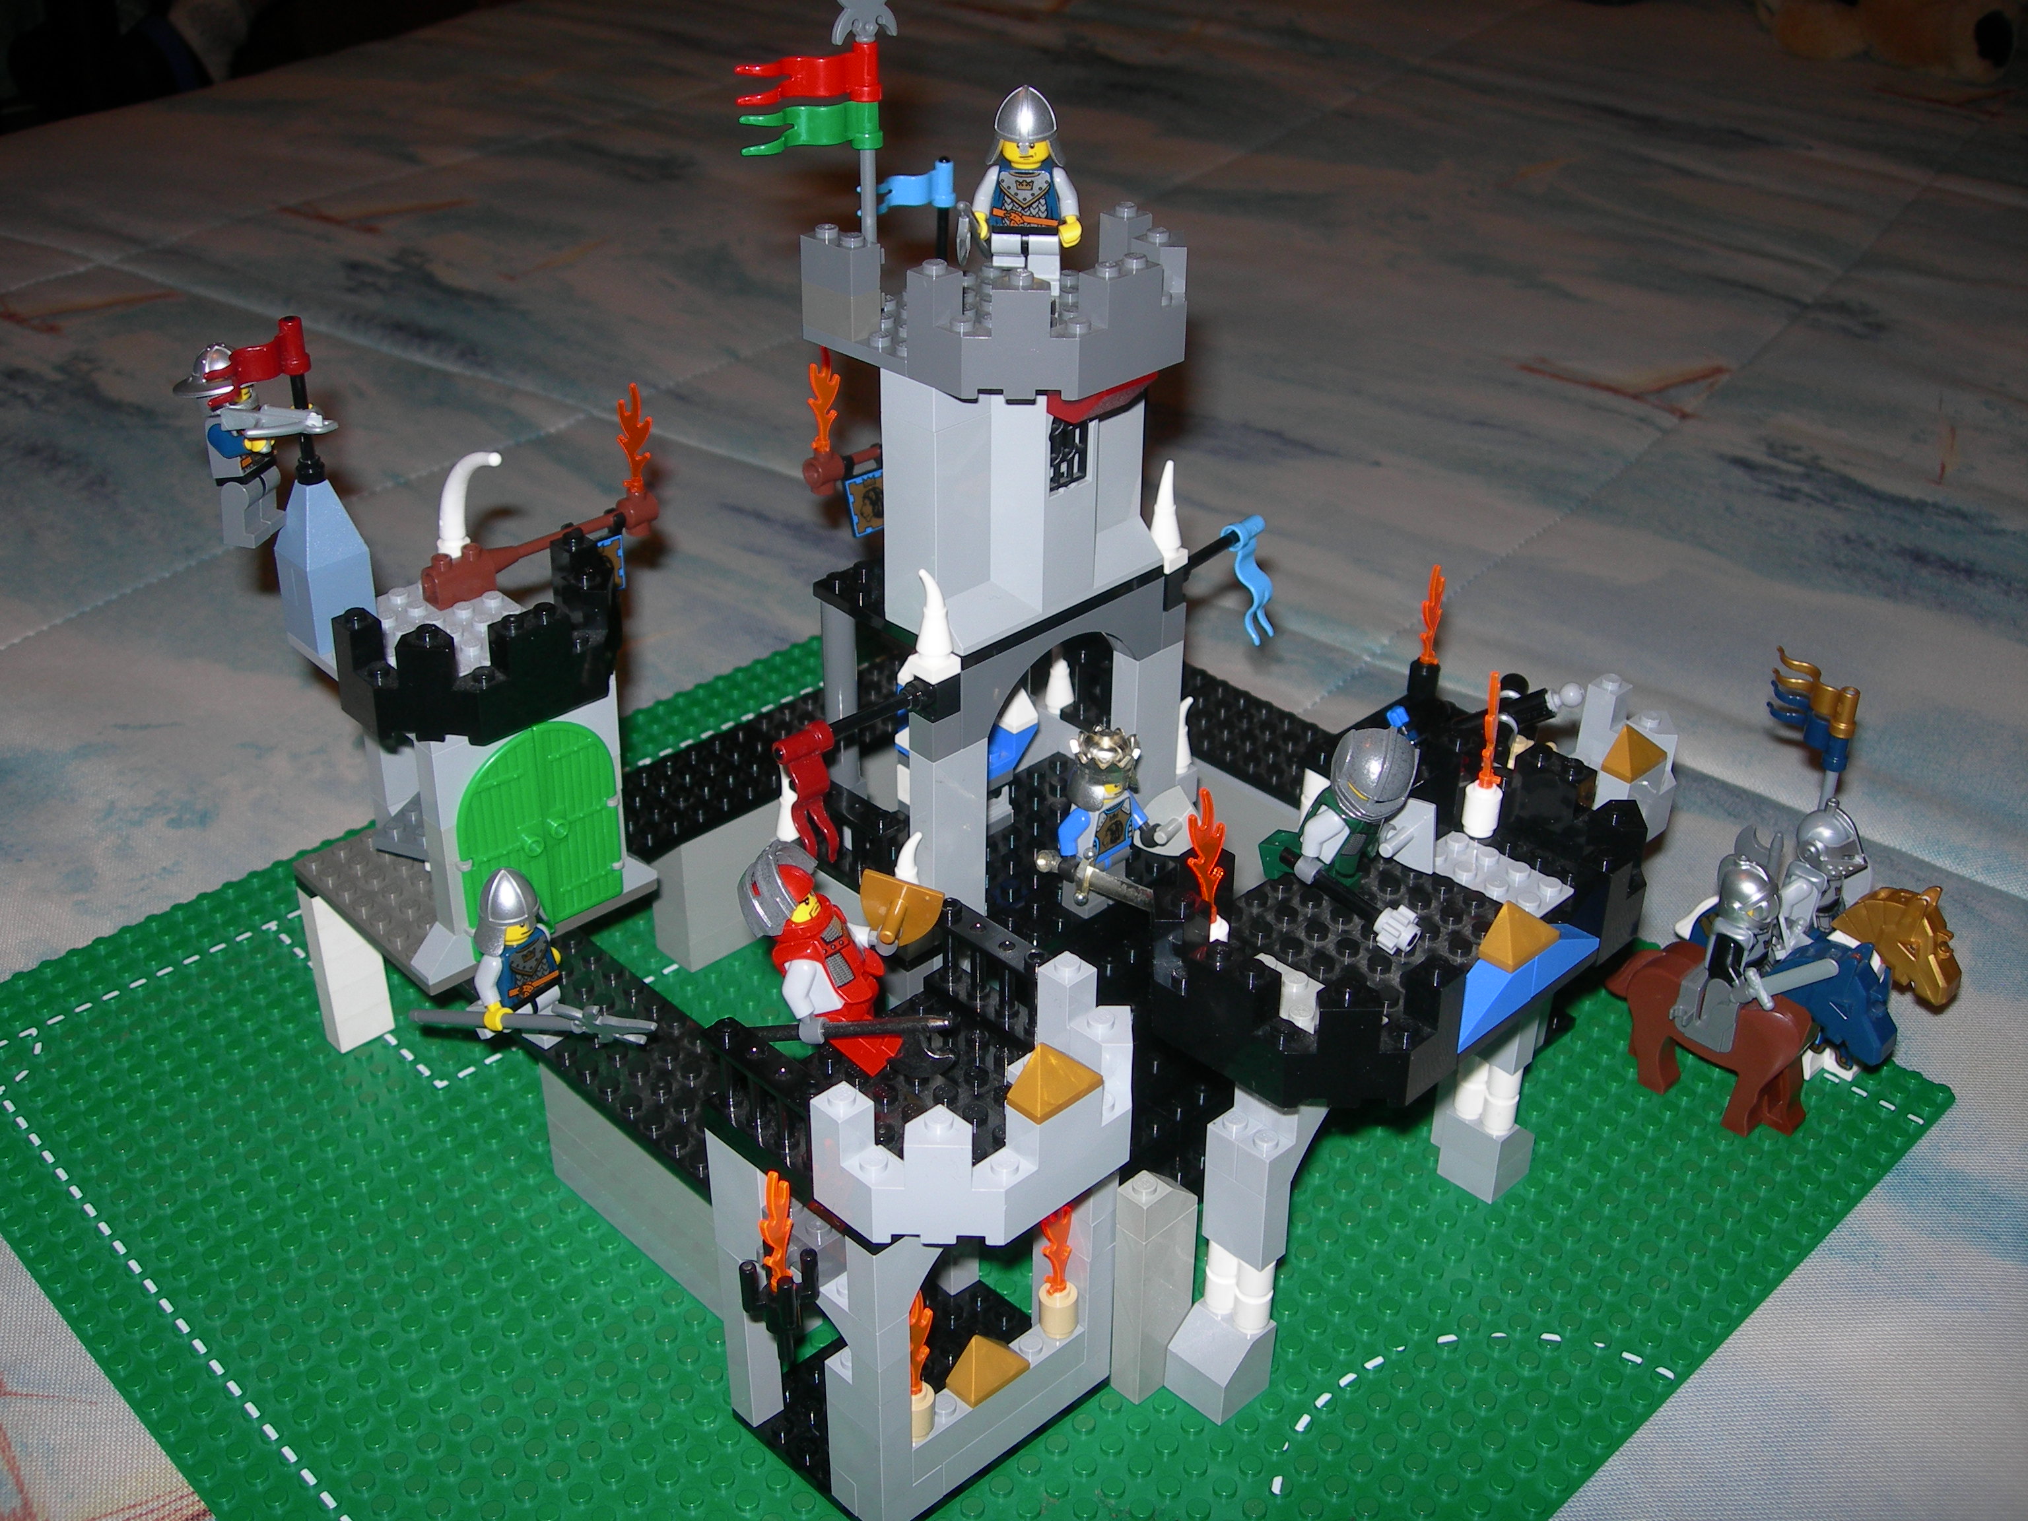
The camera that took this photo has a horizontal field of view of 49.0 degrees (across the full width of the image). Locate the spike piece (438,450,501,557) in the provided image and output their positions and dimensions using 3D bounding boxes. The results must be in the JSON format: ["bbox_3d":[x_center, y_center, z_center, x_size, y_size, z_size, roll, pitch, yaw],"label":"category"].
[{"bbox_3d":[-0.125,-0.055,0.507,0.009,0.028,0.018,-27,41,-36],"label":"spike piece"}]

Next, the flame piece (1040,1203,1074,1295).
[{"bbox_3d":[0.009,0.096,0.440,0.009,0.029,0.004,-27,41,-36],"label":"flame piece"}]

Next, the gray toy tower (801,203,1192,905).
[{"bbox_3d":[0.001,-0.044,0.502,0.080,0.155,0.064,-27,41,-36],"label":"gray toy tower"}]

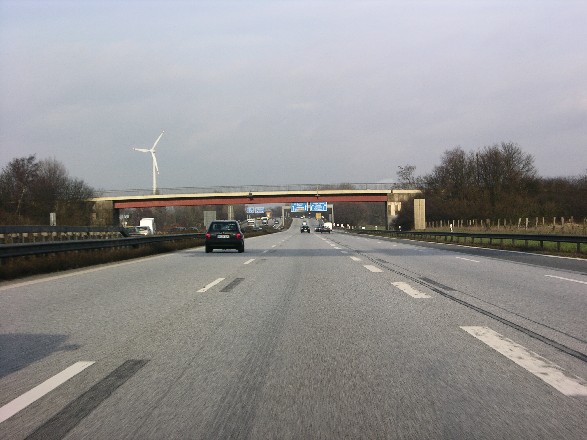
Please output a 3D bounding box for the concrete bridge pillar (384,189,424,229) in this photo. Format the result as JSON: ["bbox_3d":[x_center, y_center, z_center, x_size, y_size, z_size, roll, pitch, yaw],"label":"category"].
[{"bbox_3d":[17.000,-1.450,213.500,5.800,6.100,6.200,-1,0,0],"label":"concrete bridge pillar"}]

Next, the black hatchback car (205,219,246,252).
[{"bbox_3d":[-2.880,0.715,60.700,1.660,1.410,3.850,-1,0,0],"label":"black hatchback car"}]

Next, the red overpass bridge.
[{"bbox_3d":[-5.700,-1.600,215.000,51.000,7.000,8.500,-1,0,0],"label":"red overpass bridge"}]

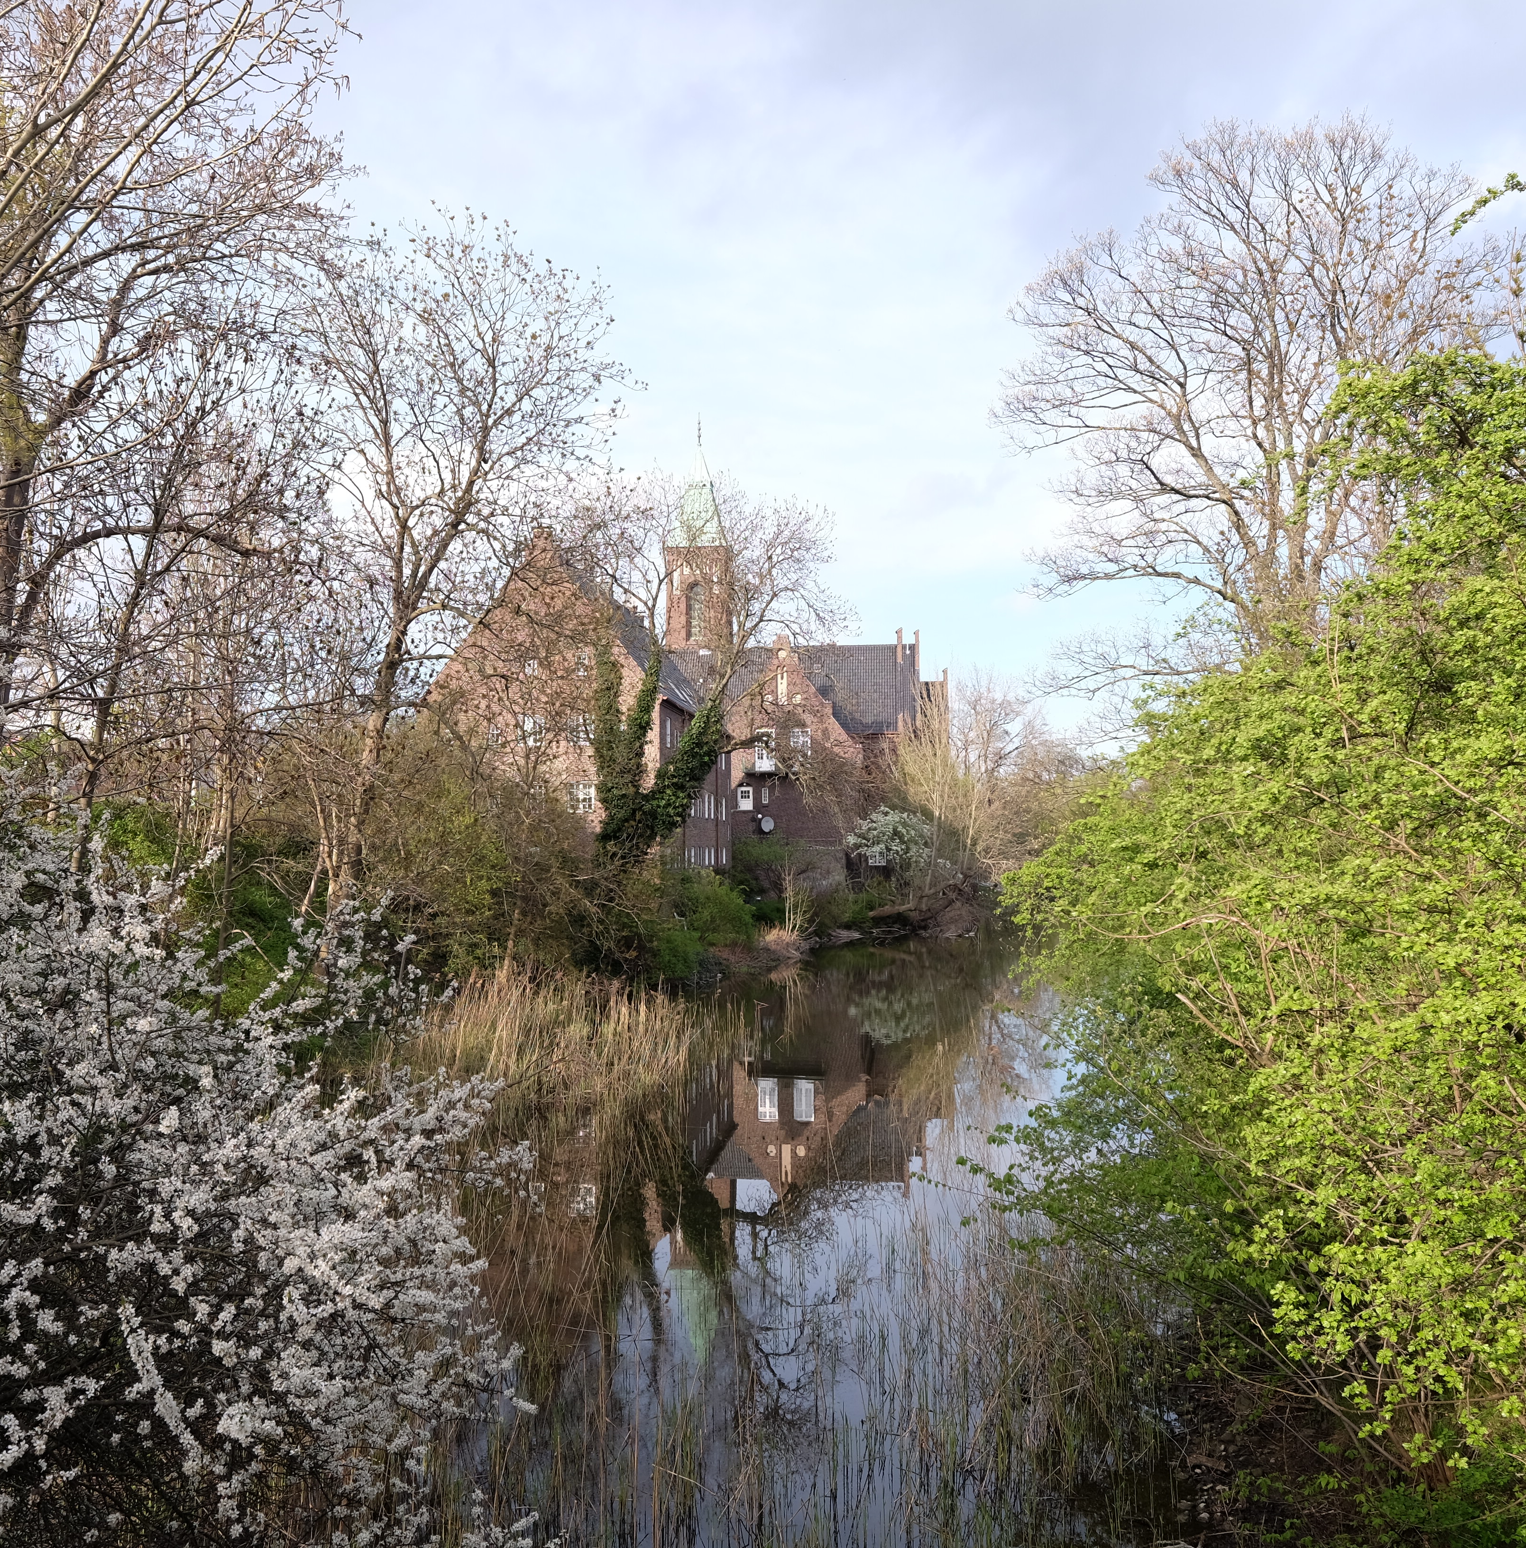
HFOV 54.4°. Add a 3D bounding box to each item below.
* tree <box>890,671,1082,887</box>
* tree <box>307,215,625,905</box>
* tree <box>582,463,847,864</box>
[{"bbox_3d":[12.552,0.328,82.091,10.540,12.160,9.000,0,-3,0],"label":"tree"},{"bbox_3d":[-7.563,-4.715,36.801,8.240,18.700,7.800,0,-3,0],"label":"tree"},{"bbox_3d":[-1.589,-3.057,47.226,8.780,13.810,8.000,0,-3,0],"label":"tree"}]

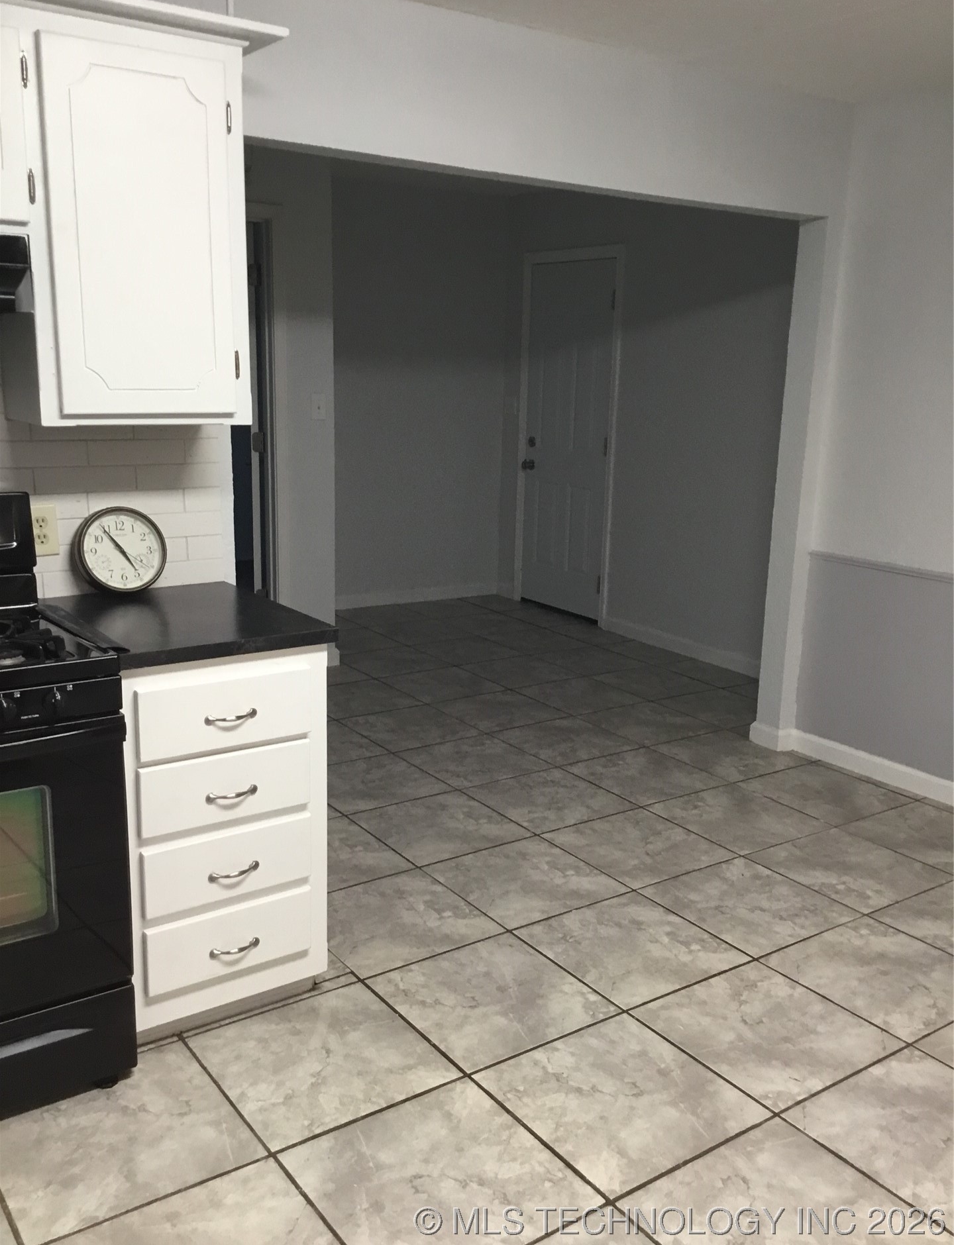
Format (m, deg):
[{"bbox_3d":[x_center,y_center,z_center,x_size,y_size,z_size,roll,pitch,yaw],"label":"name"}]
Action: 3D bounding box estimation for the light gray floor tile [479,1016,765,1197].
[{"bbox_3d":[0.299,0.998,2.395,0.450,0.010,0.450,-7,16,-35],"label":"light gray floor tile"}]

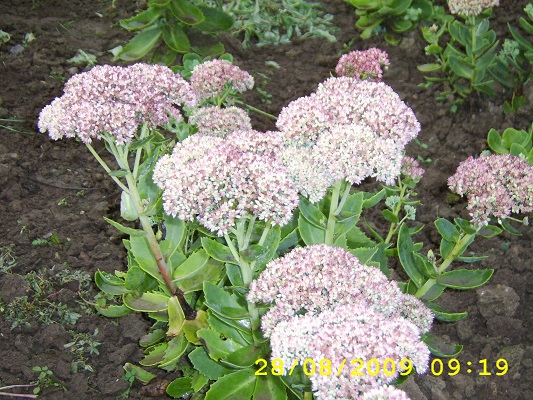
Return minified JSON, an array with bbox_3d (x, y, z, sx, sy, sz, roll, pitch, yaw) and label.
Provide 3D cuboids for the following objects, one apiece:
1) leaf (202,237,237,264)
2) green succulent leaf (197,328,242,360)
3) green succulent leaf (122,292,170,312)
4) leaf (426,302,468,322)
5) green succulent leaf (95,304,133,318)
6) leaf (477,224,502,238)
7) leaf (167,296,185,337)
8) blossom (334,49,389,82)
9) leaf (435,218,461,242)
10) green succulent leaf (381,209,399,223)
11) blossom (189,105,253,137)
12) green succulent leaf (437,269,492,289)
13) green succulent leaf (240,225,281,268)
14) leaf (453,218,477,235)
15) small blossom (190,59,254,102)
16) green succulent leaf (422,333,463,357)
[{"bbox_3d":[-0.056,0.061,1.020,0.057,0.013,0.026,34,42,0],"label":"leaf"},{"bbox_3d":[-0.055,0.196,1.096,0.072,0.010,0.034,17,52,10],"label":"green succulent leaf"},{"bbox_3d":[-0.164,0.139,1.129,0.061,0.013,0.028,5,50,-2],"label":"green succulent leaf"},{"bbox_3d":[0.254,0.155,1.180,0.070,0.015,0.026,16,38,0],"label":"leaf"},{"bbox_3d":[-0.215,0.155,1.180,0.055,0.010,0.022,0,45,0],"label":"green succulent leaf"},{"bbox_3d":[0.316,0.045,1.180,0.039,0.009,0.019,-7,37,0],"label":"leaf"},{"bbox_3d":[-0.127,0.160,1.140,0.024,0.012,0.057,0,74,0],"label":"leaf"},{"bbox_3d":[0.153,-0.215,1.330,0.090,0.052,0.080,0,37,0],"label":"blossom"},{"bbox_3d":[0.237,0.041,1.091,0.039,0.009,0.023,45,58,3],"label":"leaf"},{"bbox_3d":[0.187,0.024,1.260,0.034,0.008,0.016,37,43,0],"label":"green succulent leaf"},{"bbox_3d":[-0.062,-0.099,1.120,0.086,0.050,0.078,0,37,0],"label":"blossom"},{"bbox_3d":[0.269,0.106,1.127,0.074,0.012,0.028,-9,48,4],"label":"green succulent leaf"},{"bbox_3d":[-0.002,0.057,1.018,0.027,0.011,0.061,29,74,25],"label":"green succulent leaf"},{"bbox_3d":[0.260,0.035,1.089,0.033,0.009,0.018,33,57,-2],"label":"leaf"},{"bbox_3d":[-0.064,-0.171,1.200,0.092,0.052,0.084,0,39,0],"label":"small blossom"},{"bbox_3d":[0.240,0.196,1.140,0.063,0.015,0.027,17,38,0],"label":"green succulent leaf"}]

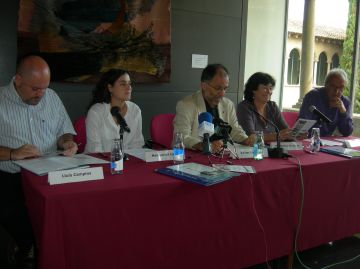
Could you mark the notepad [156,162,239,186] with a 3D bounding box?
[{"bbox_3d":[0.108,0.225,2.160,0.385,0.020,0.310,9,11,43],"label":"notepad"}]

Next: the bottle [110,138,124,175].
[{"bbox_3d":[-0.333,0.118,1.994,0.061,0.182,0.061,-3,10,-28],"label":"bottle"}]

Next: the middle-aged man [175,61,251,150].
[{"bbox_3d":[0.209,0.148,2.925,0.580,1.367,0.750,-3,10,-28],"label":"middle-aged man"}]

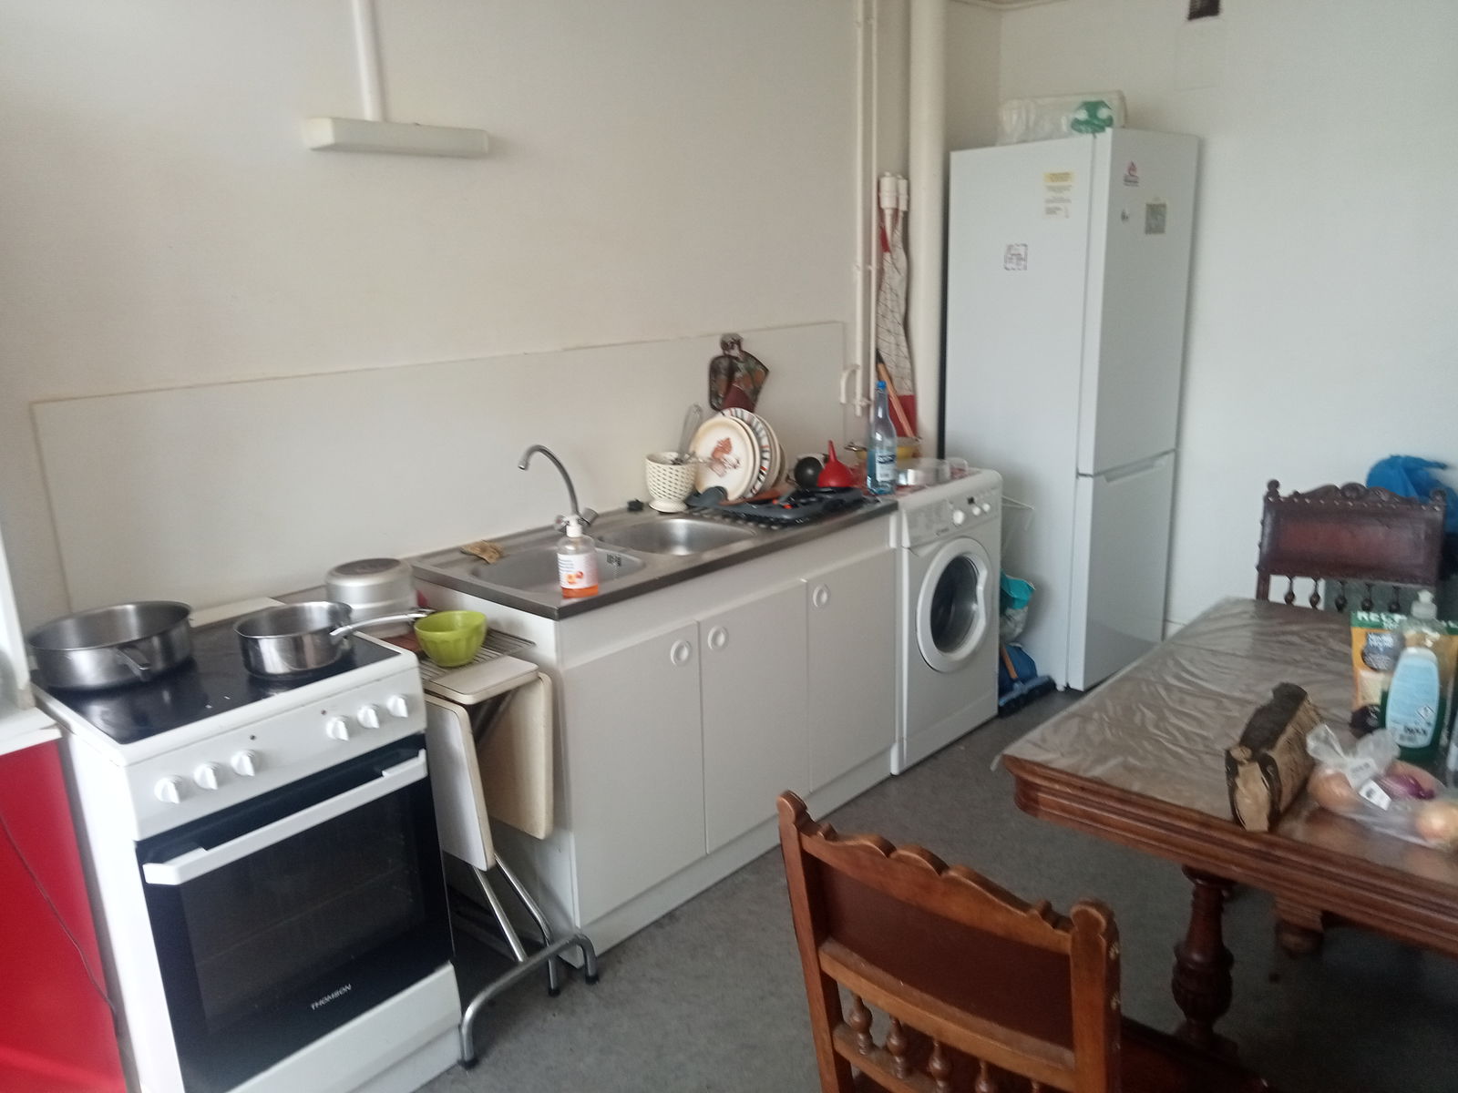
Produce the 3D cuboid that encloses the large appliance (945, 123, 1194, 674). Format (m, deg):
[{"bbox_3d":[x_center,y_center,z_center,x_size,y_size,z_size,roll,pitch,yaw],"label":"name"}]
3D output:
[{"bbox_3d":[1.188,-0.484,4.237,0.610,1.855,0.600,13,21,43],"label":"large appliance"}]

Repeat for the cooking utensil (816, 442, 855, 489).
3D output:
[{"bbox_3d":[0.304,-0.239,3.392,0.110,0.124,0.110,-2,15,1],"label":"cooking utensil"}]

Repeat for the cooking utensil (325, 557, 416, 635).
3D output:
[{"bbox_3d":[-0.788,0.109,2.600,0.200,0.125,0.200,-2,15,0],"label":"cooking utensil"}]

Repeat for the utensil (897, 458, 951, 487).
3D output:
[{"bbox_3d":[0.592,-0.224,3.583,0.165,0.053,0.165,-2,15,0],"label":"utensil"}]

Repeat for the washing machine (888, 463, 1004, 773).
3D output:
[{"bbox_3d":[0.486,0.183,3.793,0.550,0.840,0.580,12,21,42],"label":"washing machine"}]

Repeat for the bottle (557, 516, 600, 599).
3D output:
[{"bbox_3d":[-0.323,0.017,2.536,0.082,0.178,0.080,0,15,7],"label":"bottle"}]

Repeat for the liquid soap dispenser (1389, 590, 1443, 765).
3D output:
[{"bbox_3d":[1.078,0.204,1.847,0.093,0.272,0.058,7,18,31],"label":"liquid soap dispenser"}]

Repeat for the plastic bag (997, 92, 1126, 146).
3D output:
[{"bbox_3d":[1.103,-1.403,3.903,0.380,0.145,0.220,7,17,31],"label":"plastic bag"}]

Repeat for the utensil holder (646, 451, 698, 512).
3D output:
[{"bbox_3d":[-0.167,-0.178,3.302,0.140,0.136,0.140,-2,15,0],"label":"utensil holder"}]

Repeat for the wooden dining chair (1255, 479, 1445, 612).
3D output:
[{"bbox_3d":[1.510,0.343,2.938,0.450,0.910,0.490,6,17,26],"label":"wooden dining chair"}]

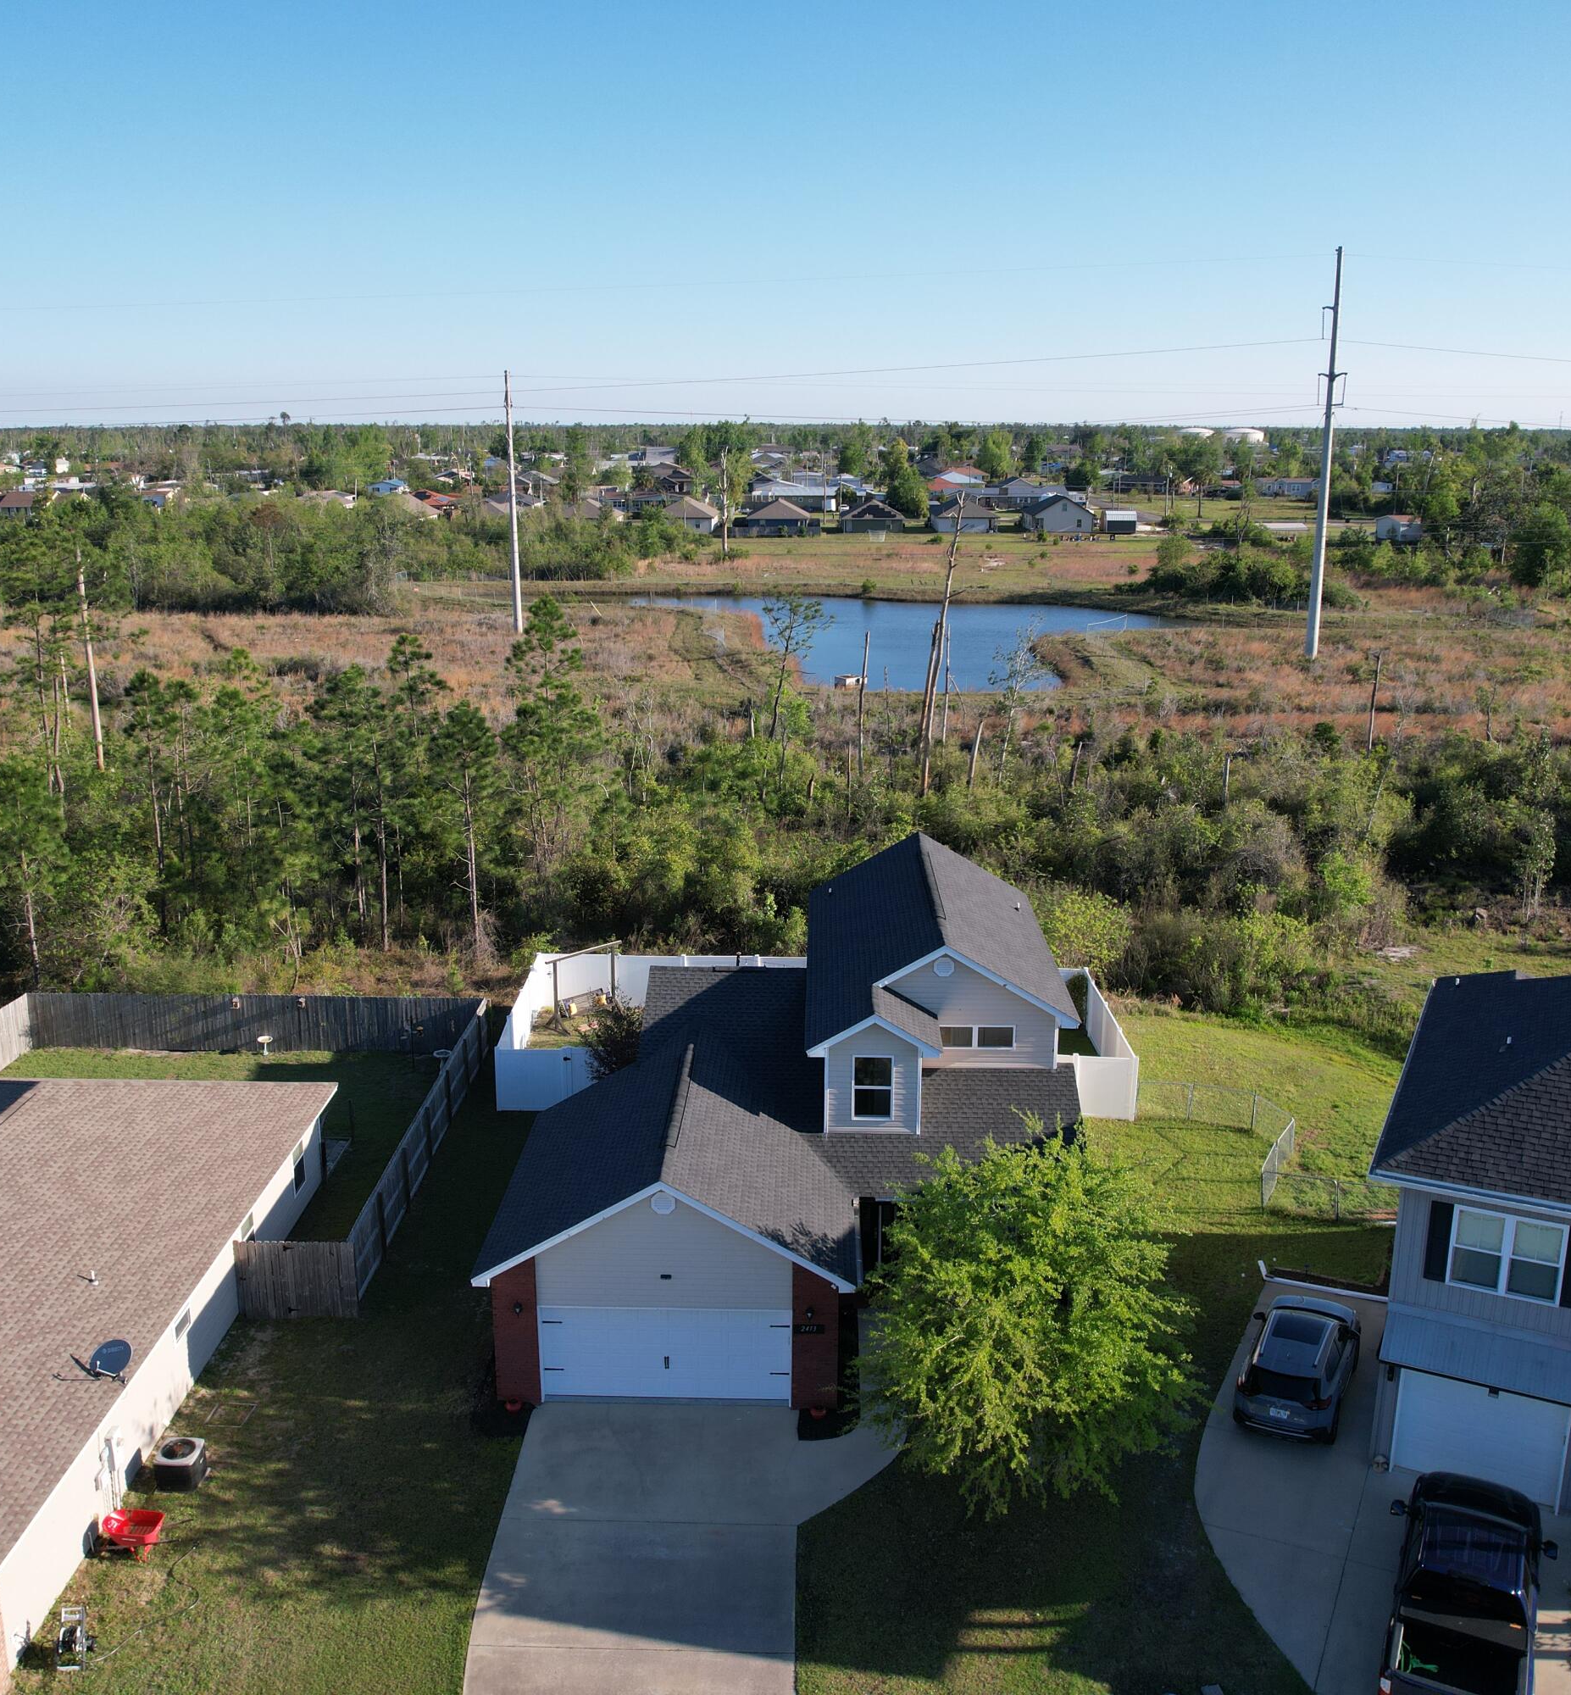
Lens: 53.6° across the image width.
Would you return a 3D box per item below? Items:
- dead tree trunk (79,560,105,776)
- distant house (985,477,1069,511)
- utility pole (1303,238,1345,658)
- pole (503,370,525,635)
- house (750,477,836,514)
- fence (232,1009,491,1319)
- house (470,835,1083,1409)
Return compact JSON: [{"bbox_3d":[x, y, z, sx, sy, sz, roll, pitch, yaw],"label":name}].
[{"bbox_3d":[-36.500,-9.261,81.755,0.500,11.900,0.500,0,15,0],"label":"dead tree trunk"},{"bbox_3d":[54.132,-79.044,348.468,19.000,6.200,12.500,0,15,0],"label":"distant house"},{"bbox_3d":[42.430,-30.461,122.076,2.200,31.600,1.300,0,15,0],"label":"utility pole"},{"bbox_3d":[-24.070,-30.331,137.885,1.100,22.900,1.000,0,15,0],"label":"pole"},{"bbox_3d":[1.800,-75.825,335.380,18.200,6.400,10.500,0,15,1],"label":"house"},{"bbox_3d":[-10.457,7.303,40.140,2.900,1.770,14.600,0,15,0],"label":"fence"},{"bbox_3d":[0.480,5.311,36.963,12.350,7.450,16.300,0,15,1],"label":"house"}]

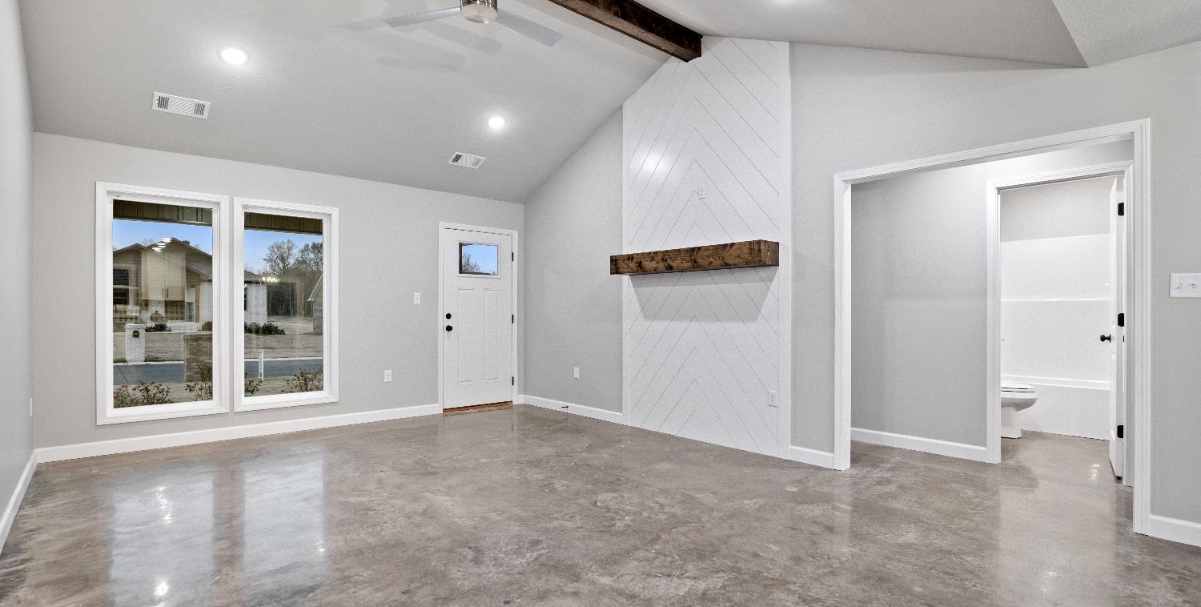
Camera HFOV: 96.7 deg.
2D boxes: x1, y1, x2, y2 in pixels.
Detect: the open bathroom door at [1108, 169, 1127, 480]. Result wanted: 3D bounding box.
[{"bbox_3d":[3.754,0.162,3.881,0.040,2.030,0.710,0,0,41],"label":"open bathroom door"}]

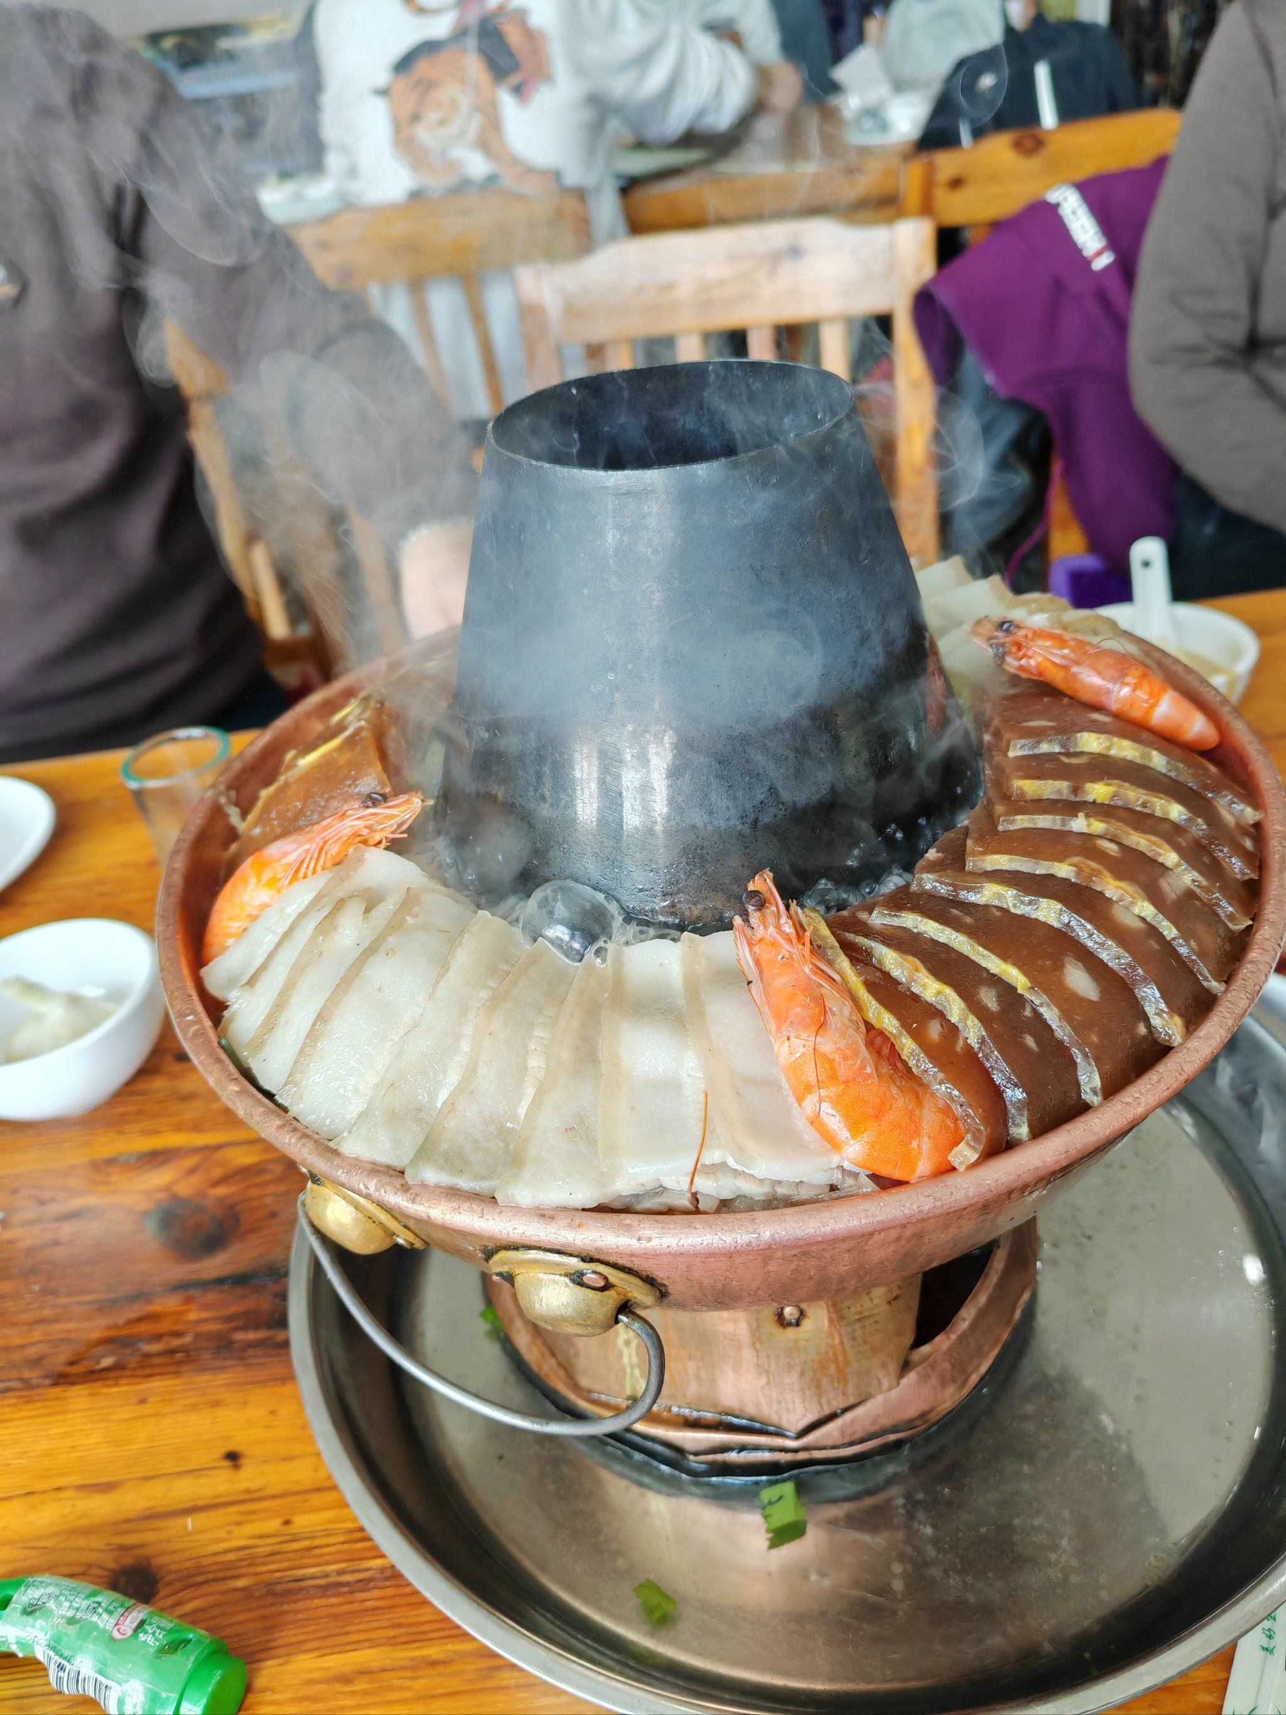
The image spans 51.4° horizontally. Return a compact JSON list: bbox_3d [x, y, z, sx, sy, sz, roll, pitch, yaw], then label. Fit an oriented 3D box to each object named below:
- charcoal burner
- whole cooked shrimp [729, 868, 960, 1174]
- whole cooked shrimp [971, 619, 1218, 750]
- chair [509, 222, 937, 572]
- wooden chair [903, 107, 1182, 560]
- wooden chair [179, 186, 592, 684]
[{"bbox_3d":[0.014,-0.061,0.387,0.163,0.138,0.163,-5,37,4],"label":"charcoal burner"},{"bbox_3d":[0.046,0.037,0.321,0.040,0.025,0.108,-17,38,-12],"label":"whole cooked shrimp"},{"bbox_3d":[0.142,-0.056,0.422,0.100,0.026,0.030,23,47,35],"label":"whole cooked shrimp"},{"bbox_3d":[0.126,-0.110,1.381,0.430,0.890,0.470,-5,37,5],"label":"chair"},{"bbox_3d":[0.512,-0.578,1.929,0.430,0.890,0.470,-11,37,-3],"label":"wooden chair"},{"bbox_3d":[-0.224,-0.459,1.909,0.430,0.890,0.470,-5,37,4],"label":"wooden chair"}]

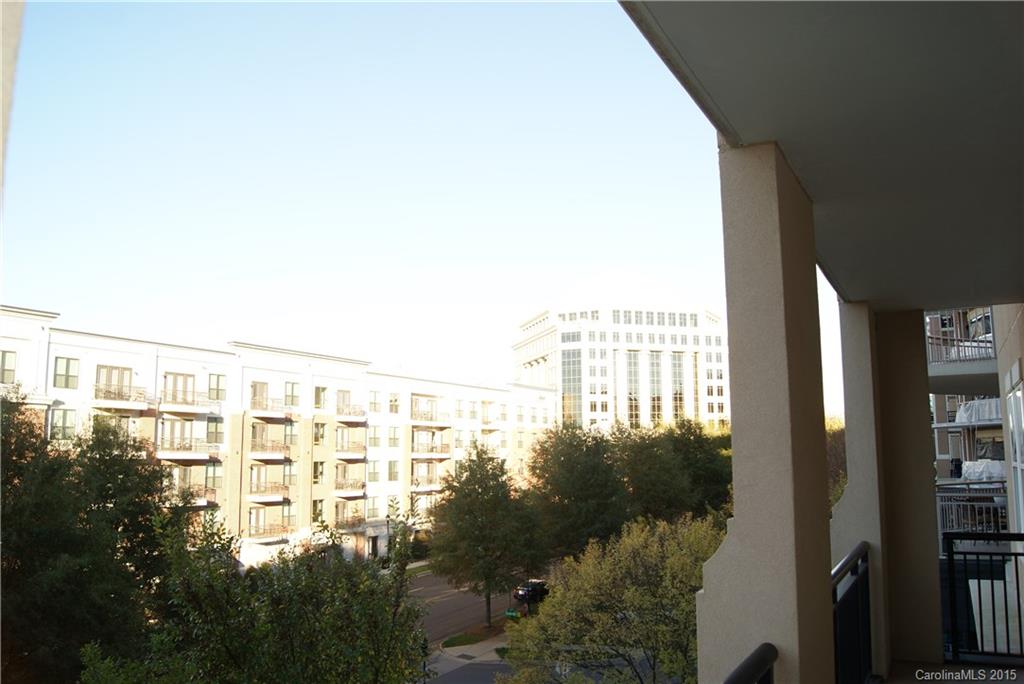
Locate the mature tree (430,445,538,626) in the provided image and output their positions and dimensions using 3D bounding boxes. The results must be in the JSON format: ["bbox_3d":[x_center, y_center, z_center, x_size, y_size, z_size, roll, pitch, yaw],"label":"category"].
[{"bbox_3d":[-1.496,10.458,41.643,6.000,9.800,6.000,0,-8,0],"label":"mature tree"}]

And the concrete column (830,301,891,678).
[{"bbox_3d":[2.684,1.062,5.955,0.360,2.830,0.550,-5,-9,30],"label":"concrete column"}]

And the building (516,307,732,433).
[{"bbox_3d":[27.820,15.609,195.475,46.000,43.500,41.000,2,-8,-14],"label":"building"}]

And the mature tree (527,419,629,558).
[{"bbox_3d":[4.273,11.210,51.738,7.000,11.400,7.000,0,-8,0],"label":"mature tree"}]

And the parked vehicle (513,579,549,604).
[{"bbox_3d":[1.676,15.854,48.569,1.830,1.480,4.600,-5,-9,31],"label":"parked vehicle"}]

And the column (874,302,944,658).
[{"bbox_3d":[3.169,1.123,6.137,0.380,2.770,0.360,-5,-9,30],"label":"column"}]

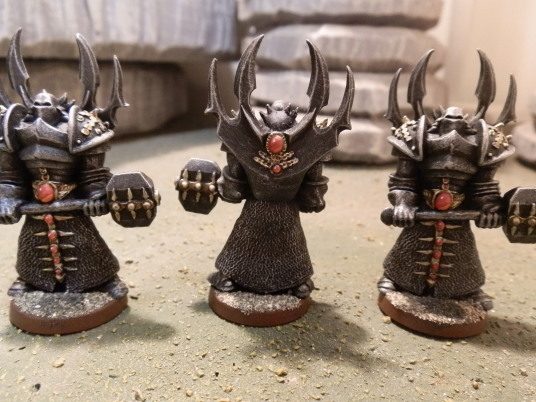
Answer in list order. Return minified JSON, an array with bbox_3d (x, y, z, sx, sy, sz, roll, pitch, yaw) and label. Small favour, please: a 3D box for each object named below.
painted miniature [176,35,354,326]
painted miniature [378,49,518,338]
[{"bbox_3d":[-0.002,-0.005,0.101,0.039,0.062,0.026,4,17,0],"label":"painted miniature"},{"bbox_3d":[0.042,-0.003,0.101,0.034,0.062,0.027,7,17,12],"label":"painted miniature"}]

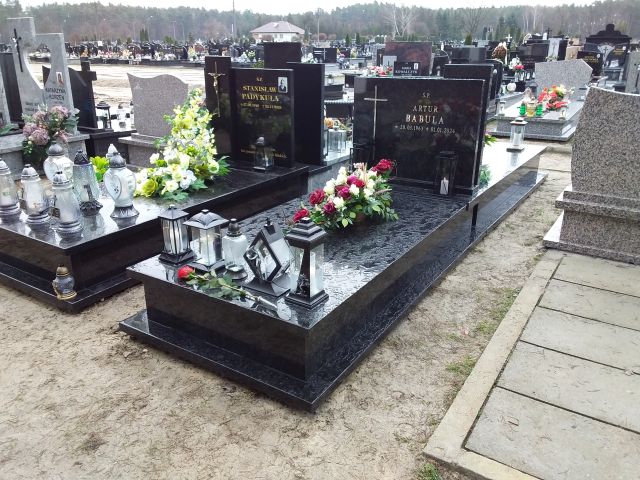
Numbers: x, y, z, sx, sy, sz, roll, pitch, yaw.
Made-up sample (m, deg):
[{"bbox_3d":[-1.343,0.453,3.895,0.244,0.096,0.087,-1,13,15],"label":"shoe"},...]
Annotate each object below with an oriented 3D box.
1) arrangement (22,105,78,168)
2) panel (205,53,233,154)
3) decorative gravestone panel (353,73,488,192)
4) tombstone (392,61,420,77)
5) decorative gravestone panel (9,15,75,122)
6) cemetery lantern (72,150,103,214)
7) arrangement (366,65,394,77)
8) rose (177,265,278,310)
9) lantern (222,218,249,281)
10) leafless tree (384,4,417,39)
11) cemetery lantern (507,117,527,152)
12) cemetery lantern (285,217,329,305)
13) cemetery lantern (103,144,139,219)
[{"bbox_3d":[-2.823,-1.073,5.418,0.522,0.669,0.460,13,24,31],"label":"arrangement"},{"bbox_3d":[-0.884,-1.209,4.734,0.264,0.877,0.082,13,24,31],"label":"panel"},{"bbox_3d":[0.682,-0.768,3.736,0.956,0.763,0.096,13,24,31],"label":"decorative gravestone panel"},{"bbox_3d":[1.663,-3.082,9.837,0.527,0.548,0.083,13,24,31],"label":"tombstone"},{"bbox_3d":[-2.871,-1.683,5.344,0.909,1.116,0.093,13,24,31],"label":"decorative gravestone panel"},{"bbox_3d":[-1.446,-0.353,3.182,0.132,0.392,0.132,13,24,31],"label":"cemetery lantern"},{"bbox_3d":[1.444,-4.090,12.566,0.618,0.371,0.464,13,24,31],"label":"arrangement"},{"bbox_3d":[-0.398,0.186,2.162,0.537,0.067,0.113,12,24,29],"label":"rose"},{"bbox_3d":[-0.342,0.031,2.074,0.100,0.240,0.100,0,20,0],"label":"lantern"},{"bbox_3d":[13.614,-36.275,87.550,5.412,7.103,4.735,3,21,8],"label":"leafless tree"},{"bbox_3d":[1.789,-0.959,4.676,0.134,0.279,0.134,13,24,31],"label":"cemetery lantern"},{"bbox_3d":[-0.057,0.078,2.105,0.151,0.352,0.143,13,24,31],"label":"cemetery lantern"},{"bbox_3d":[-1.213,-0.366,3.135,0.196,0.418,0.191,8,22,20],"label":"cemetery lantern"}]

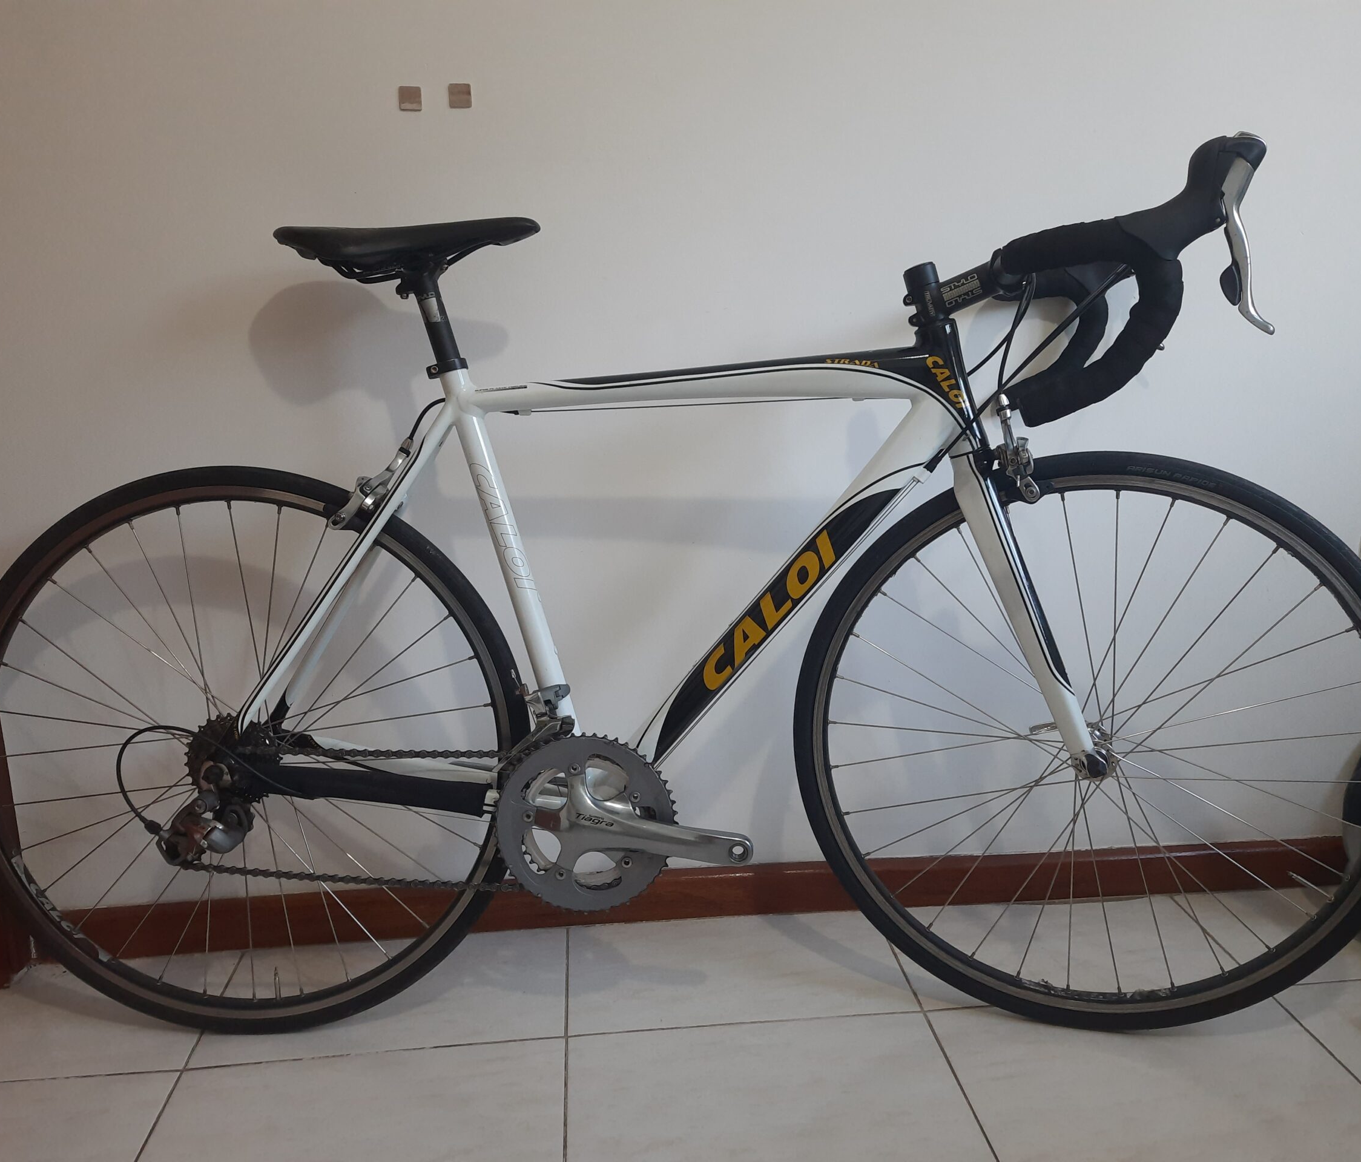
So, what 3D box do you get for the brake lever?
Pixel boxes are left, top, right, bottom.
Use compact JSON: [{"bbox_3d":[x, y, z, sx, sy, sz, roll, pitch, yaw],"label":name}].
[{"bbox_3d":[0.480,-0.283,0.900,0.045,0.155,0.033,-3,9,15],"label":"brake lever"}]

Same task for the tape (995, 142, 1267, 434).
[{"bbox_3d":[0.443,-0.294,1.138,0.205,0.240,0.455,3,11,14],"label":"tape"}]

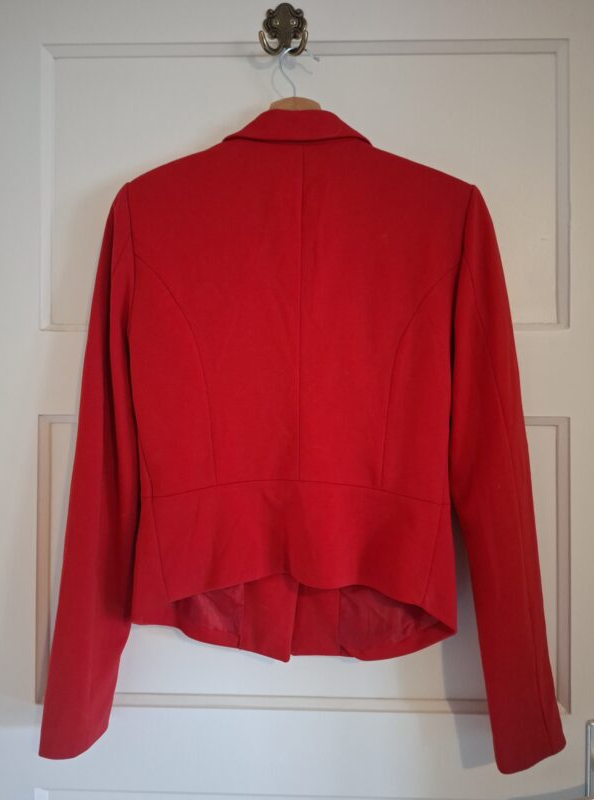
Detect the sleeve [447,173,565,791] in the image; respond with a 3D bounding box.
[{"bbox_3d":[0.216,0.084,0.570,0.100,0.625,0.115,-6,-1,1],"label":"sleeve"}]

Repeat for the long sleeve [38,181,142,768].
[{"bbox_3d":[-0.211,0.075,0.580,0.100,0.620,0.115,5,-1,1],"label":"long sleeve"}]

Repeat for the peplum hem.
[{"bbox_3d":[-0.004,0.184,0.555,0.350,0.225,0.140,0,-1,1],"label":"peplum hem"}]

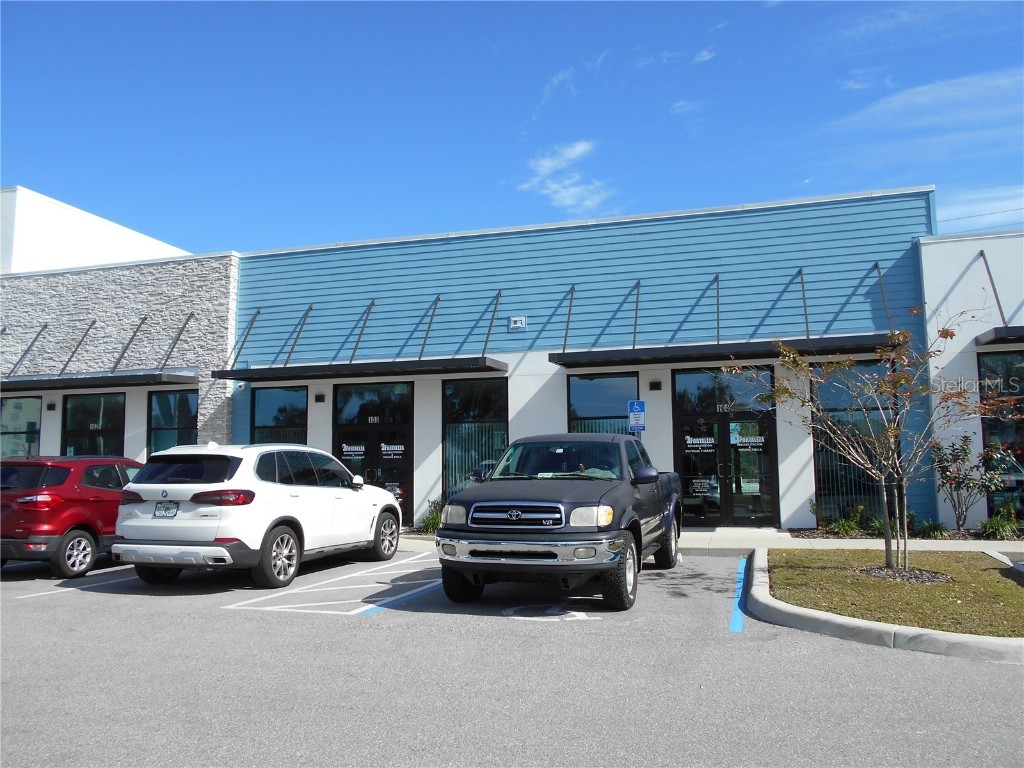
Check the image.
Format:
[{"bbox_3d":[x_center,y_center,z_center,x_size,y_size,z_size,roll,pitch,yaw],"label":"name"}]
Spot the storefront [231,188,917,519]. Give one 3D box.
[{"bbox_3d":[0.623,-0.270,16.084,15.400,6.400,2.500,-2,-6,15],"label":"storefront"}]

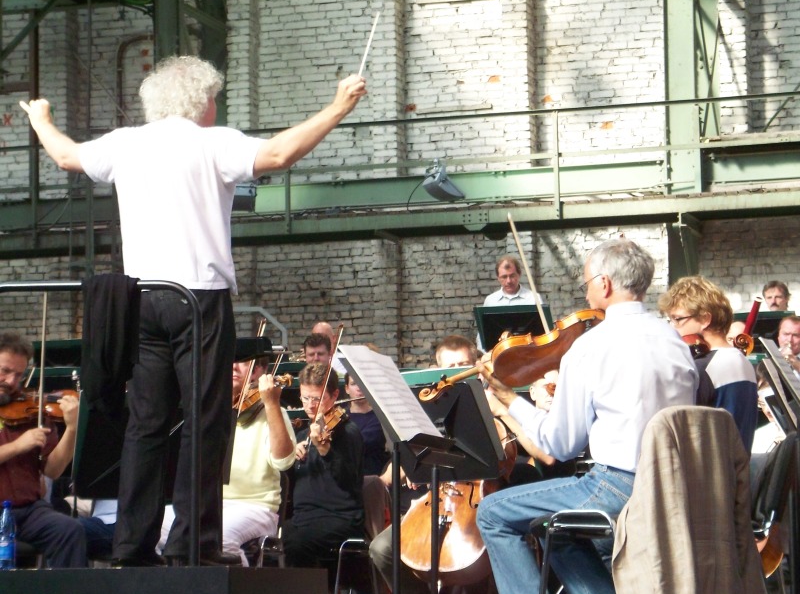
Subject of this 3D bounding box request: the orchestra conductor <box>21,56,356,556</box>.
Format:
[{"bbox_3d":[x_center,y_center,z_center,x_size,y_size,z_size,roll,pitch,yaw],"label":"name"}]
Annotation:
[{"bbox_3d":[-0.726,0.050,9.600,1.170,1.800,0.580,-3,-7,22],"label":"orchestra conductor"}]

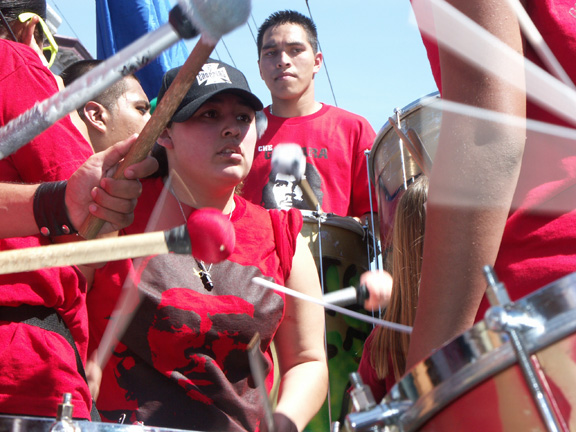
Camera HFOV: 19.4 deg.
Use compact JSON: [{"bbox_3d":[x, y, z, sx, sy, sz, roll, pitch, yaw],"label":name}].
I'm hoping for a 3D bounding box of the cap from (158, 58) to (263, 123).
[{"bbox_3d":[-0.139,-0.221,2.925,0.170,0.125,0.265,-5,-3,-21],"label":"cap"}]

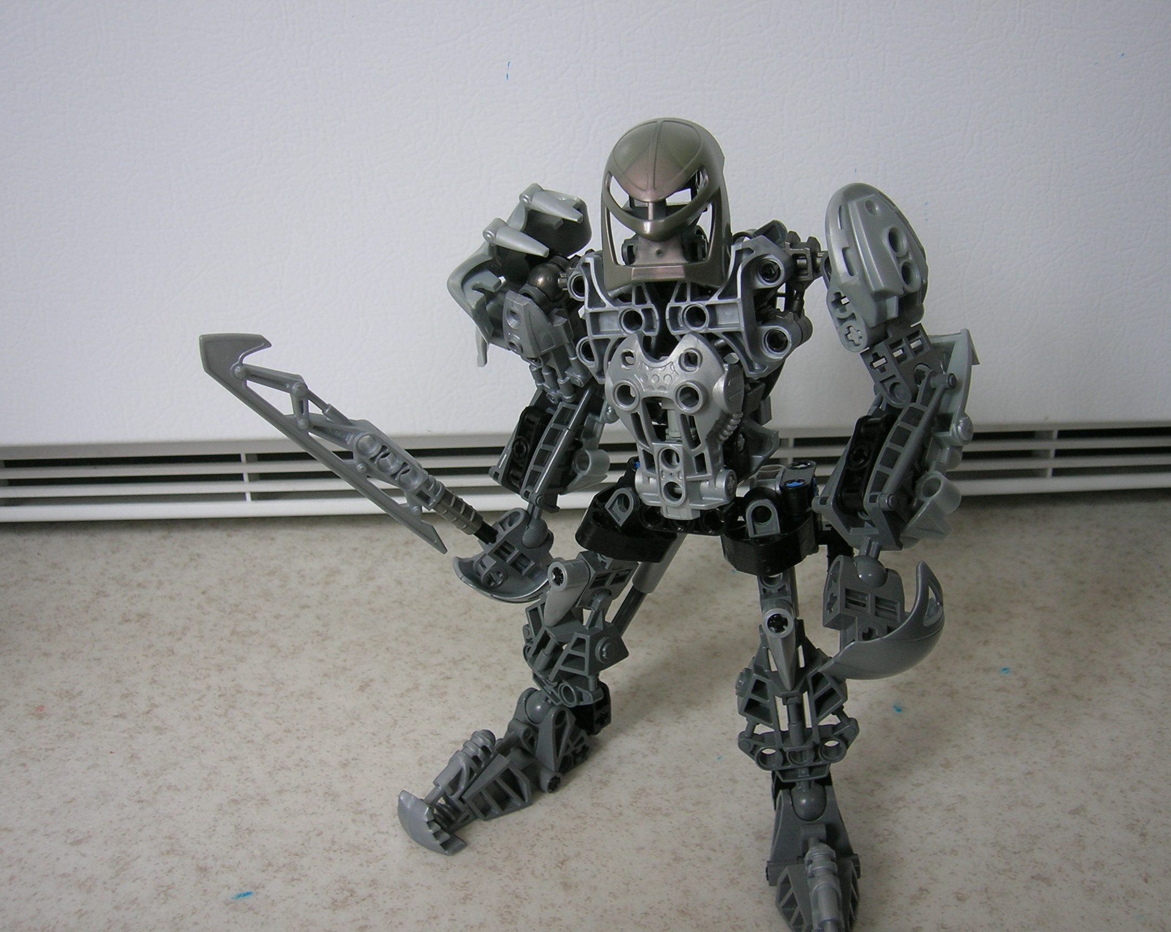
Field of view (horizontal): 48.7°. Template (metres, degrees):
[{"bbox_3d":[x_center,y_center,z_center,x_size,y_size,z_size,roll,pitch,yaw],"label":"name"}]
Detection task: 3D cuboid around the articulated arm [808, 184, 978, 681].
[{"bbox_3d":[0.073,-0.008,0.311,0.035,0.120,0.037,6,24,17],"label":"articulated arm"}]

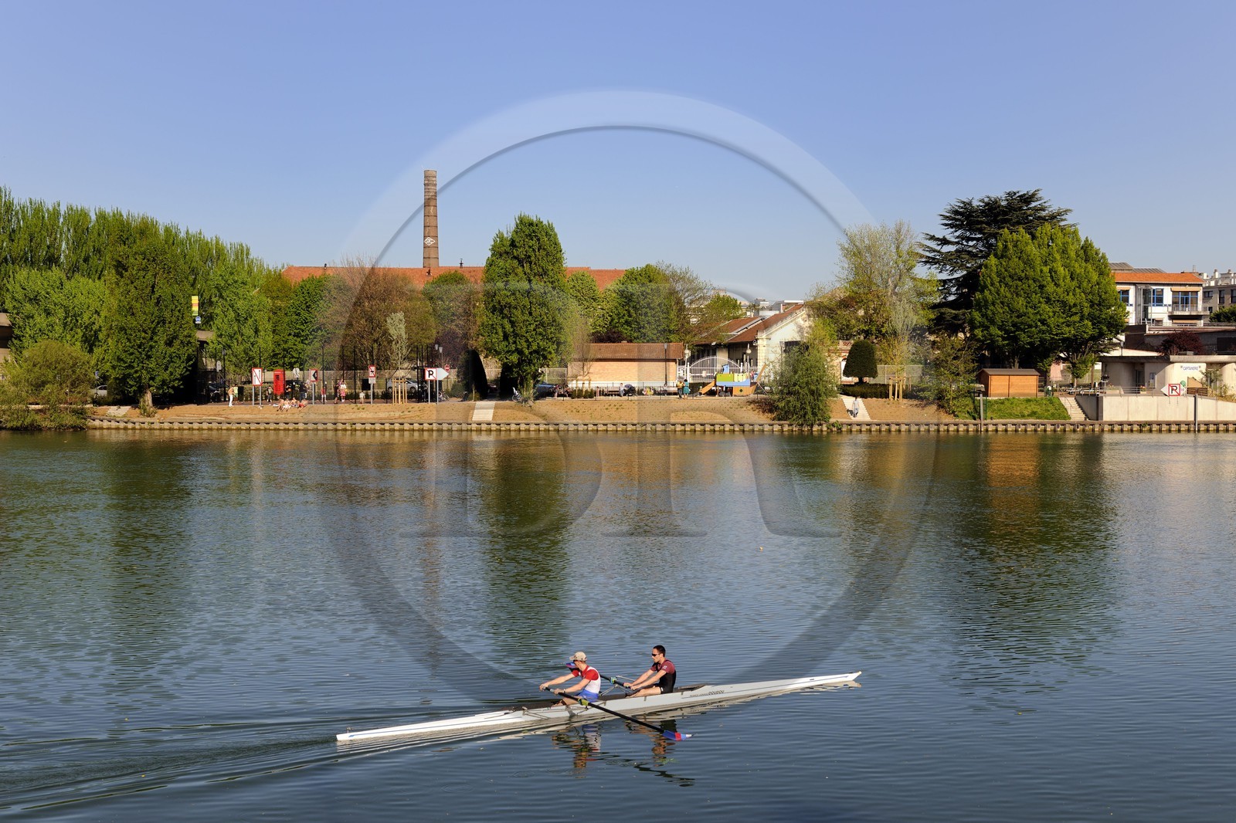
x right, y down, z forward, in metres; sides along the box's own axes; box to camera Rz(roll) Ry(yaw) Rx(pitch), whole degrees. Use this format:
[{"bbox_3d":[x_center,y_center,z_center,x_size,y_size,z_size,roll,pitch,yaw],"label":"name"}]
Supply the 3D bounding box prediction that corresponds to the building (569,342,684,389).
[{"bbox_3d":[0.848,-4.691,156.935,11.900,4.950,6.500,0,2,0],"label":"building"}]

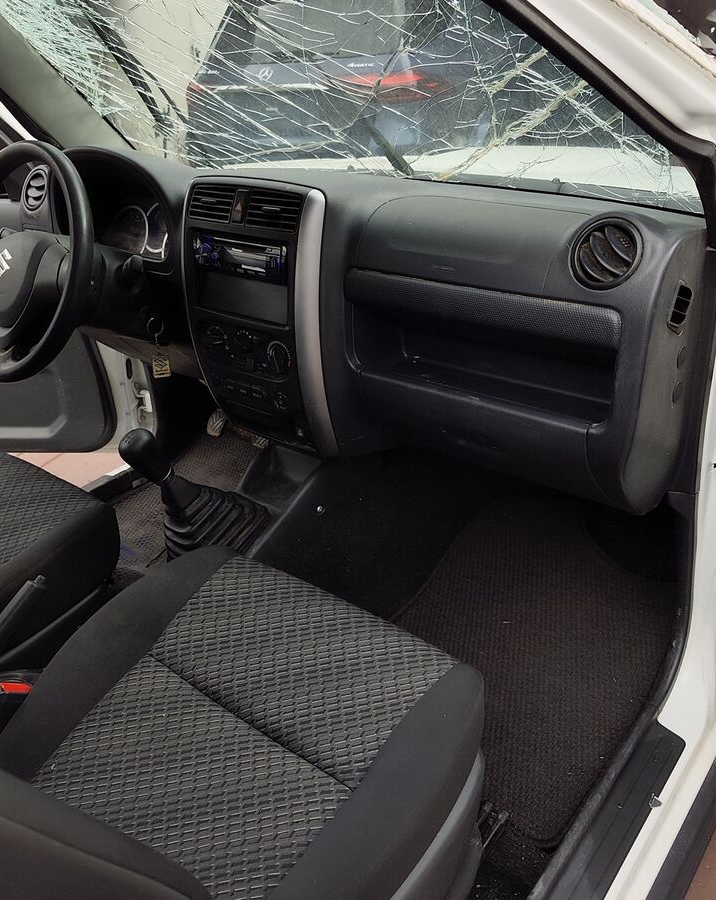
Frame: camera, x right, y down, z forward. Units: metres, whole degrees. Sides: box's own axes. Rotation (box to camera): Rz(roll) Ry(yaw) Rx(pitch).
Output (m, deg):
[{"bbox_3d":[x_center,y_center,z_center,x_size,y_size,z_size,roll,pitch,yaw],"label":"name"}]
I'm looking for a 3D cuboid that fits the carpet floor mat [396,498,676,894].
[{"bbox_3d":[0.258,0.261,1.225,0.420,0.070,0.620,18,36,35],"label":"carpet floor mat"}]

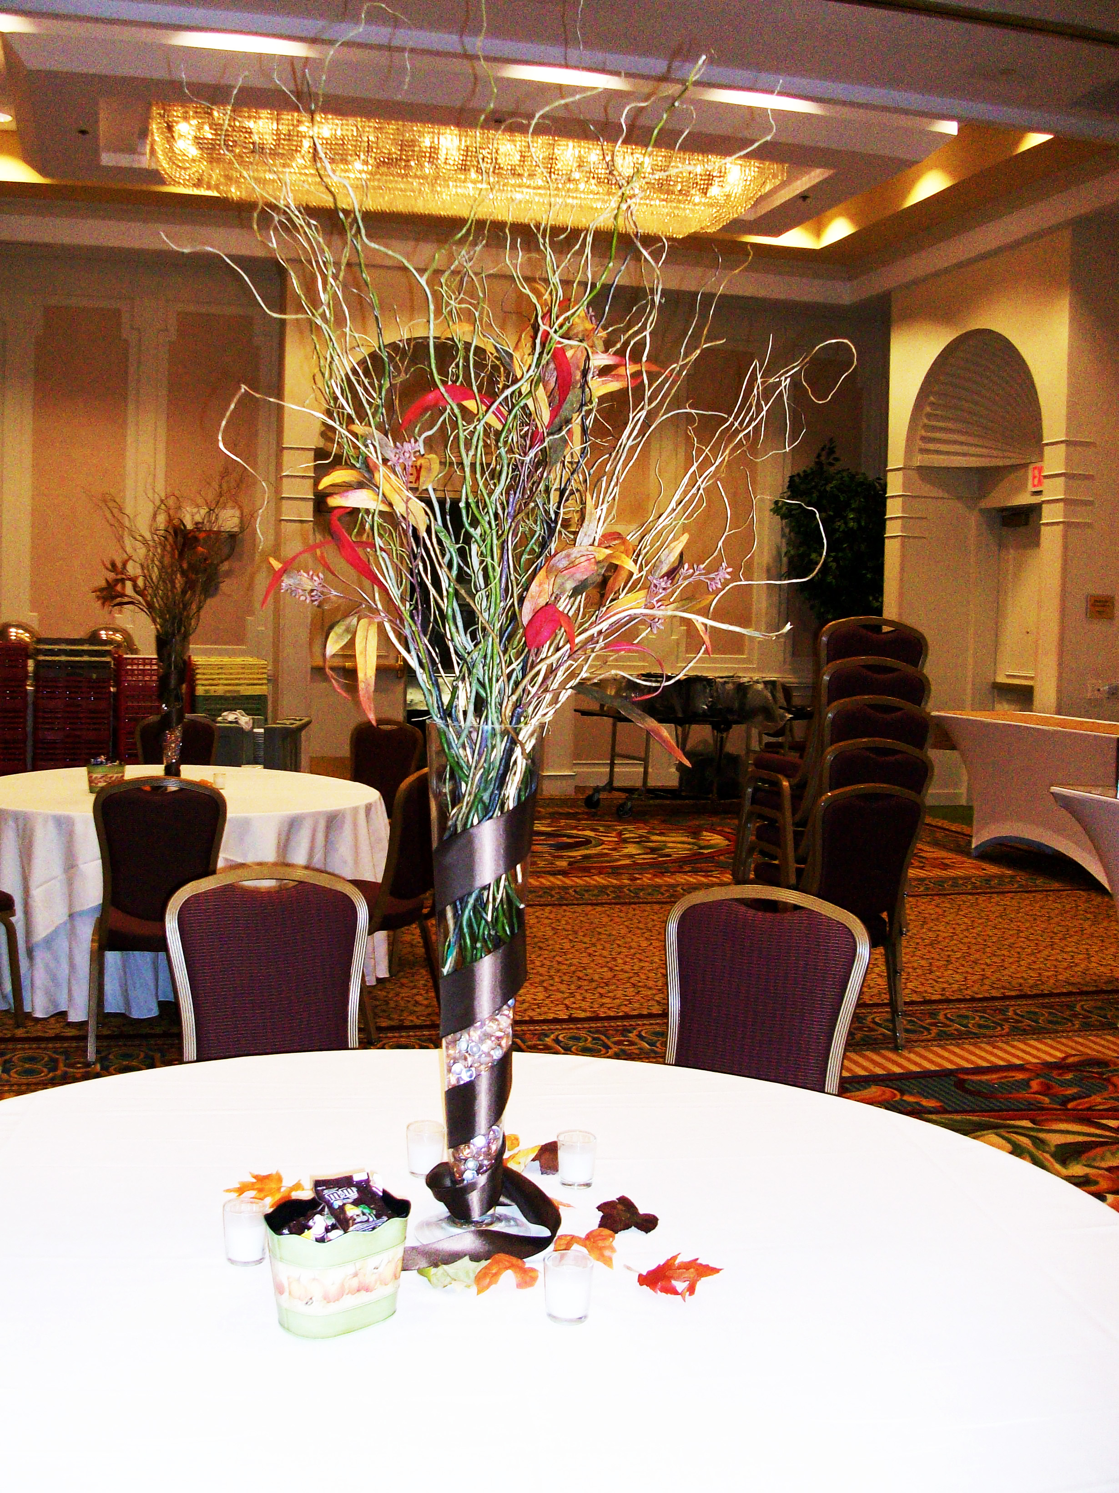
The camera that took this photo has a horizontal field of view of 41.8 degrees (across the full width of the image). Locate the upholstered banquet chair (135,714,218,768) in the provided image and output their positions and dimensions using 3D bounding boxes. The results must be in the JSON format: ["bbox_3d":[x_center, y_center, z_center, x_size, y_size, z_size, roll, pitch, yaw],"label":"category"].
[{"bbox_3d":[-2.010,0.316,7.676,0.443,0.939,0.593,0,5,-14],"label":"upholstered banquet chair"}]

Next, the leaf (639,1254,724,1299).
[{"bbox_3d":[0.140,0.610,1.695,0.100,0.028,0.075,1,6,-8],"label":"leaf"}]

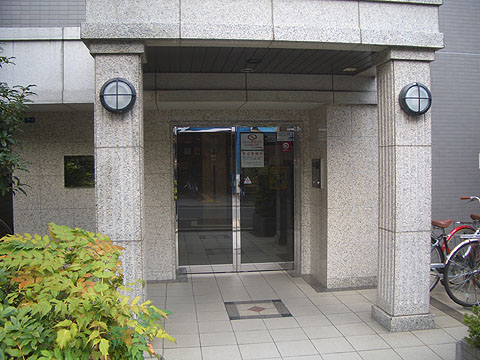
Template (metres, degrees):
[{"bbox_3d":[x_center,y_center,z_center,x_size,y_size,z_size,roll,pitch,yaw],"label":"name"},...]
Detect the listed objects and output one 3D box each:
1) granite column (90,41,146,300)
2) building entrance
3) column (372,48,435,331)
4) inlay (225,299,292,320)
[{"bbox_3d":[-0.967,0.132,4.018,0.408,2.436,0.408,-1,2,-7],"label":"granite column"},{"bbox_3d":[-0.050,0.267,6.479,1.591,1.940,0.070,-1,2,-7],"label":"building entrance"},{"bbox_3d":[1.461,0.096,4.323,0.408,2.419,0.408,-1,2,-7],"label":"column"},{"bbox_3d":[0.173,1.302,4.856,0.602,0.020,0.602,-1,2,-7],"label":"inlay"}]

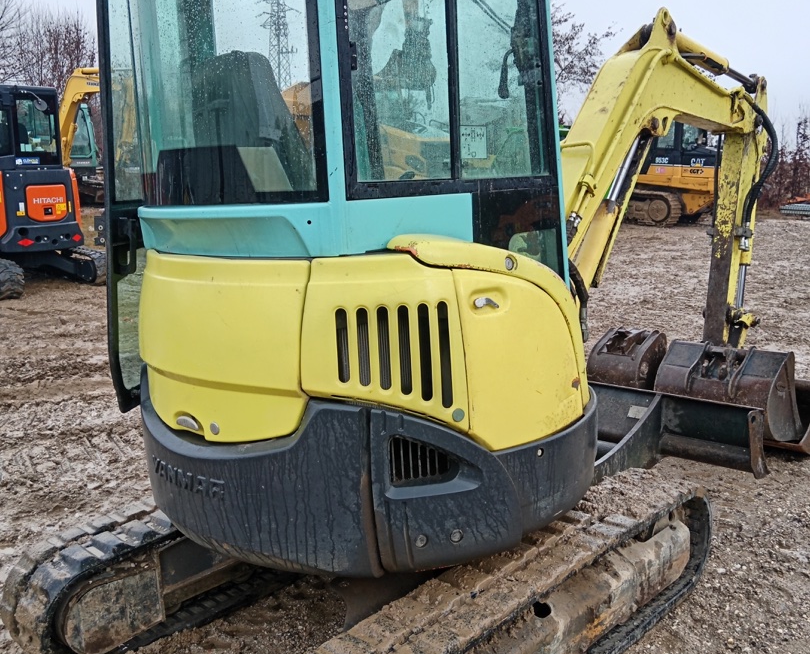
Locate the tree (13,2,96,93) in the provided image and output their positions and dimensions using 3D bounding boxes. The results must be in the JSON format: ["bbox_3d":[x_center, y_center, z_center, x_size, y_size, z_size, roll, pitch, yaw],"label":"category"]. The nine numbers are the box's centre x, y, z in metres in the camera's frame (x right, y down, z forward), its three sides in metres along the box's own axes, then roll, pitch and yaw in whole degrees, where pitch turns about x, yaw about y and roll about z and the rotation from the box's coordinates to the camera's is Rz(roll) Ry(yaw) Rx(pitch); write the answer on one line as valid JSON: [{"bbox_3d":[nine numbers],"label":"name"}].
[{"bbox_3d":[-11.988,-7.747,28.639,3.200,6.800,3.200,-6,13,-21],"label":"tree"}]

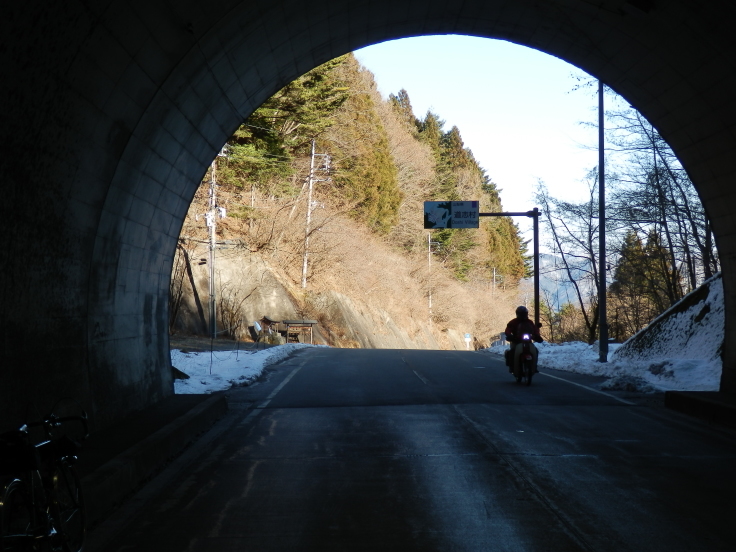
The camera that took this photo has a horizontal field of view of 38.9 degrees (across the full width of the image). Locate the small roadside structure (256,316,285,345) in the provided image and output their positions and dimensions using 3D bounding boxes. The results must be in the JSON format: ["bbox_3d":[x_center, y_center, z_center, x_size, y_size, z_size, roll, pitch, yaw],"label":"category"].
[{"bbox_3d":[-4.960,2.773,53.000,1.350,1.450,1.150,-1,-1,26],"label":"small roadside structure"}]

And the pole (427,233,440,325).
[{"bbox_3d":[7.637,0.403,120.000,1.450,10.800,0.450,0,-1,0],"label":"pole"}]

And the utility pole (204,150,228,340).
[{"bbox_3d":[-8.783,-2.045,60.000,1.400,11.600,0.700,0,-1,0],"label":"utility pole"}]

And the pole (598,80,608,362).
[{"bbox_3d":[6.103,-1.749,27.000,0.240,7.900,0.240,0,-1,0],"label":"pole"}]

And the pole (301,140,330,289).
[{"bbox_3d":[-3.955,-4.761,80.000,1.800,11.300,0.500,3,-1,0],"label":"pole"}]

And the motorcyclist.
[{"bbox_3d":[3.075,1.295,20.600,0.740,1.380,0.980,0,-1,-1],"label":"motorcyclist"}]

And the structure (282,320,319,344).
[{"bbox_3d":[-3.483,2.980,54.000,1.800,1.400,1.050,0,-1,-12],"label":"structure"}]

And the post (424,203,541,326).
[{"bbox_3d":[4.415,0.000,40.000,4.500,5.700,0.300,0,-1,-1],"label":"post"}]

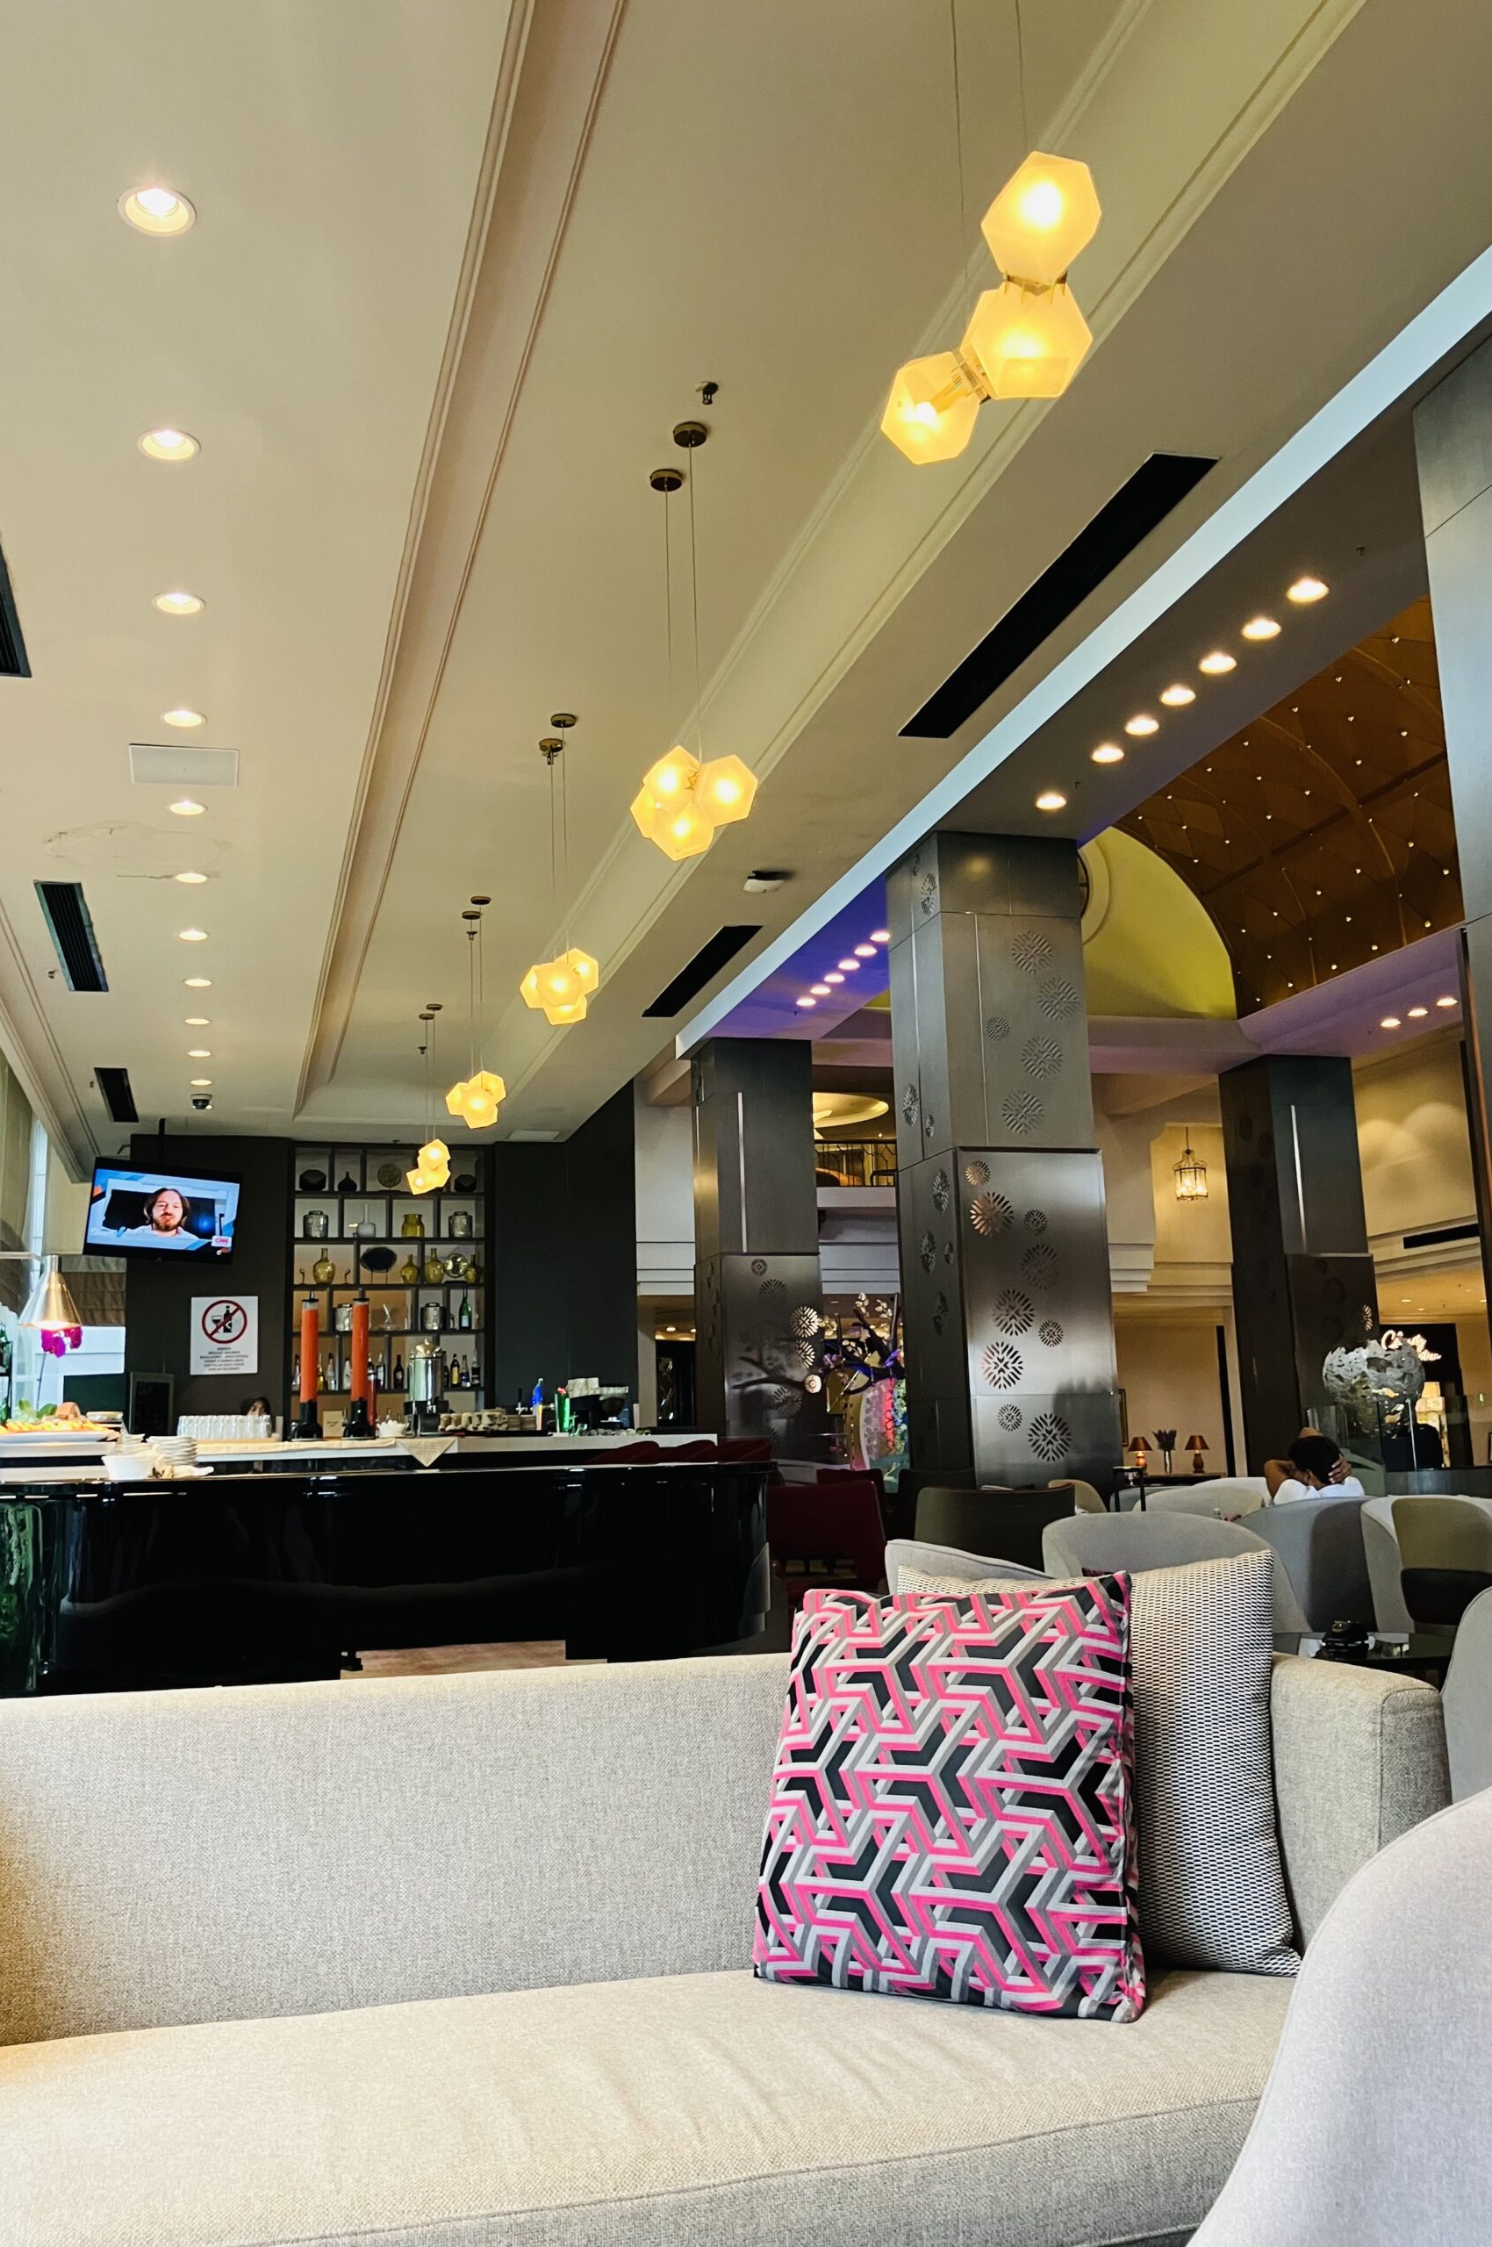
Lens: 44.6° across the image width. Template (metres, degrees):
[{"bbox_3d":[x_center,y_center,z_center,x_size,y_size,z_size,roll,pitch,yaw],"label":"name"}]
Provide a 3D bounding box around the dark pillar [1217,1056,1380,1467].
[{"bbox_3d":[4.317,1.494,13.943,0.790,3.946,0.760,1,-11,-16],"label":"dark pillar"}]

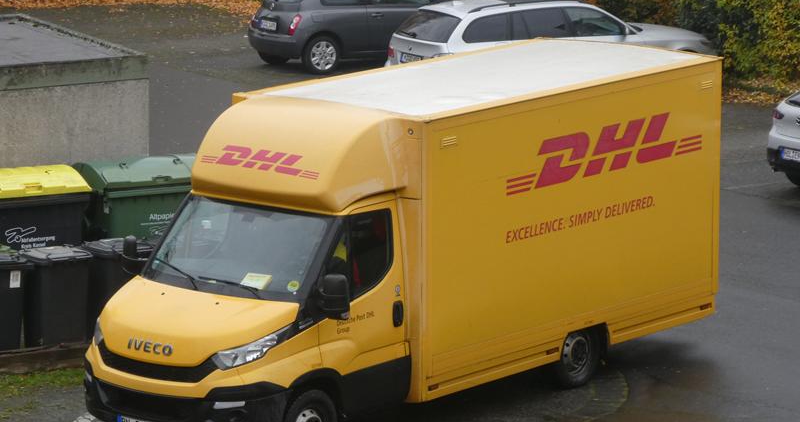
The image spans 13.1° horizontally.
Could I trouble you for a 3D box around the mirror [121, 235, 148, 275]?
[{"bbox_3d":[-2.343,0.421,30.349,0.150,0.380,0.230,-9,14,-38],"label":"mirror"}]

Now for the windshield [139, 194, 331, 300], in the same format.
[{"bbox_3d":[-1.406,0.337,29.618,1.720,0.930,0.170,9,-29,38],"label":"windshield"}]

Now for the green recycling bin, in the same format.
[{"bbox_3d":[-2.563,0.202,35.816,1.330,1.430,1.080,-5,12,-25],"label":"green recycling bin"}]

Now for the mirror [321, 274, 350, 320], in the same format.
[{"bbox_3d":[-0.534,0.712,28.894,0.230,0.380,0.150,6,12,27],"label":"mirror"}]

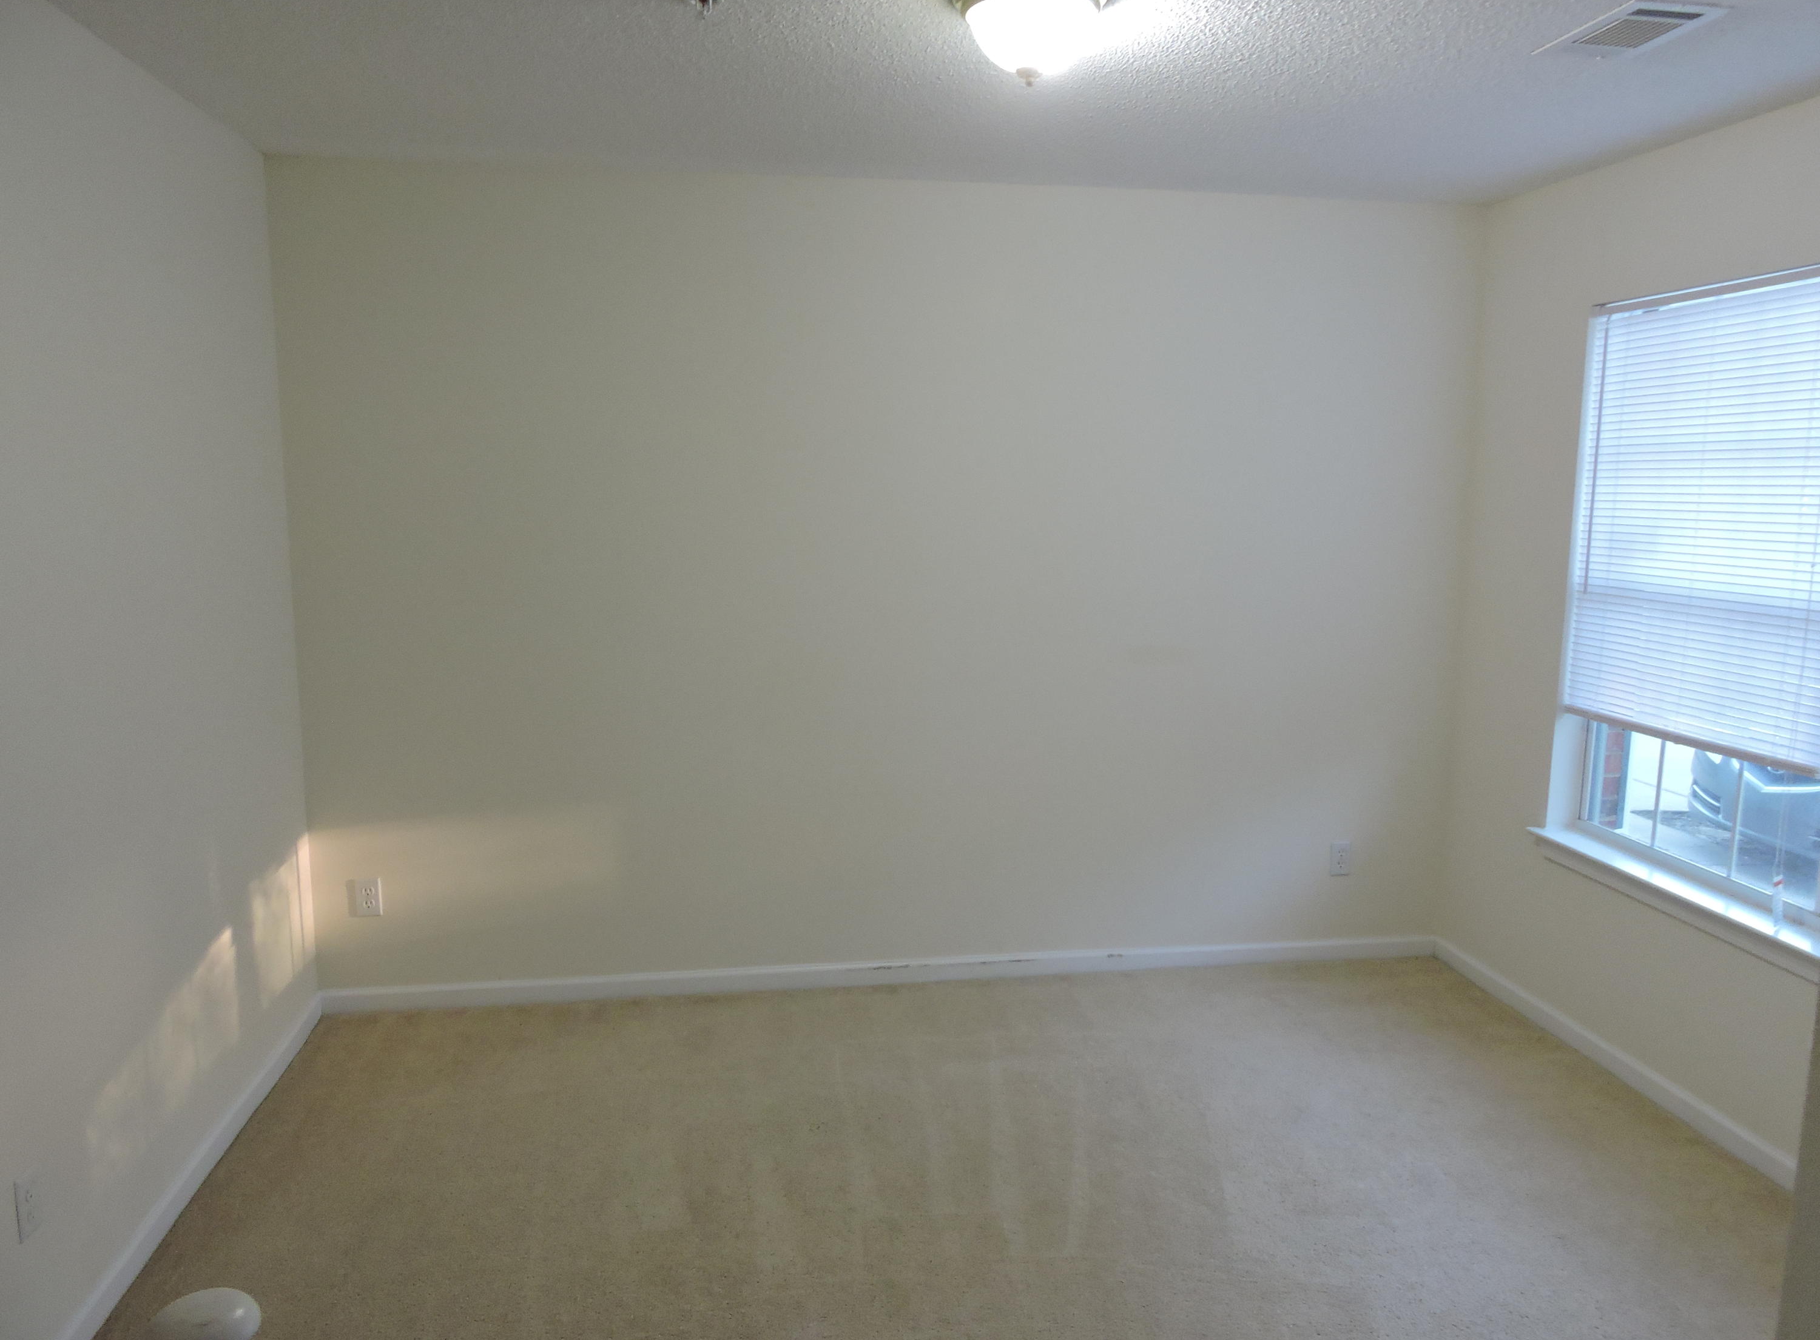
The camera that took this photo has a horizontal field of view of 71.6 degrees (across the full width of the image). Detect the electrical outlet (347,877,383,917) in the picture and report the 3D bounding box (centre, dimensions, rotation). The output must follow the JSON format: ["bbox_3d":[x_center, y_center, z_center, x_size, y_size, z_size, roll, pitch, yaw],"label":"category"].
[{"bbox_3d":[-1.603,0.676,3.737,0.072,0.115,0.010,-1,9,-9],"label":"electrical outlet"}]

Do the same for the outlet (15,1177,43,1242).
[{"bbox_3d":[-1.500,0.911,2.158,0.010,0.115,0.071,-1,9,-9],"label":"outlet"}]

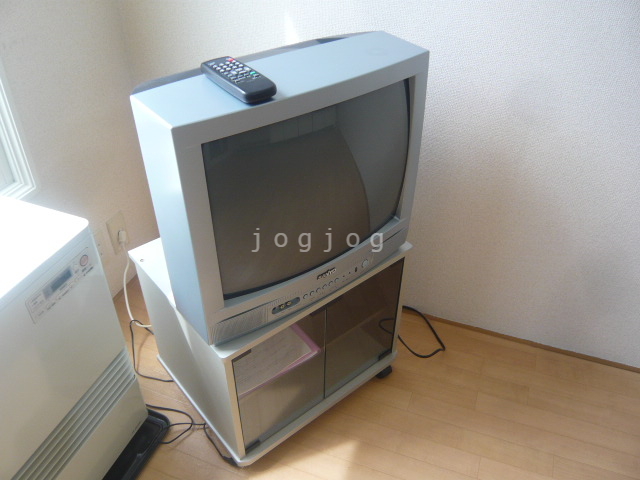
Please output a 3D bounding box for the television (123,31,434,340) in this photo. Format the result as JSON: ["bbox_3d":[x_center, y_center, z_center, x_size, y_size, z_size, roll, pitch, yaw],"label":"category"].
[{"bbox_3d":[-0.142,-0.184,1.125,0.544,0.450,0.475,-26,45,-31],"label":"television"}]

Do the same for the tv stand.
[{"bbox_3d":[-0.108,0.201,1.345,0.526,0.429,0.438,-26,45,-31],"label":"tv stand"}]

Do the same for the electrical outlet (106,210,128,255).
[{"bbox_3d":[-0.614,-0.022,1.571,0.015,0.120,0.070,12,38,16],"label":"electrical outlet"}]

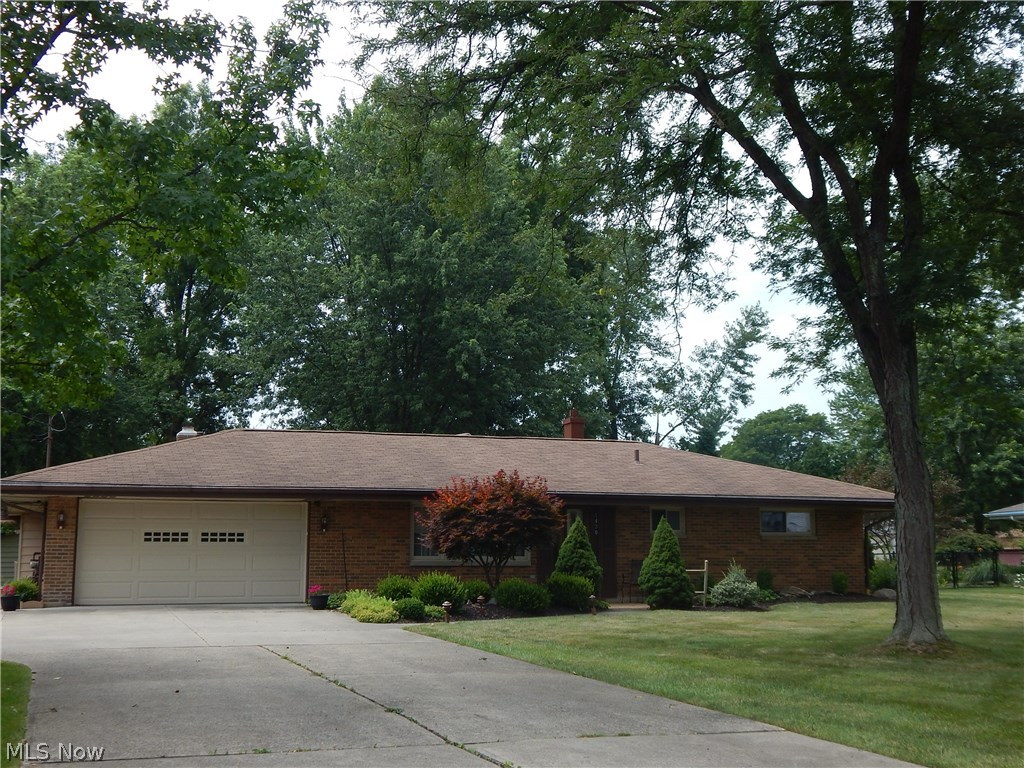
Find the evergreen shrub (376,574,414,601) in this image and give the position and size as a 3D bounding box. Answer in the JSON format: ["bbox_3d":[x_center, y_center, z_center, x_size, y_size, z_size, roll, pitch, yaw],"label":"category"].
[{"bbox_3d":[-2.336,4.149,25.839,0.833,0.593,0.850,3,-6,-19],"label":"evergreen shrub"}]

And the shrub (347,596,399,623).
[{"bbox_3d":[-2.598,4.142,23.519,0.980,0.456,0.900,3,-6,-19],"label":"shrub"}]

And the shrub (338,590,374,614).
[{"bbox_3d":[-3.025,4.207,24.747,0.720,0.452,0.700,3,-6,-19],"label":"shrub"}]

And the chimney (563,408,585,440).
[{"bbox_3d":[1.723,1.204,35.138,0.430,1.030,0.530,3,-6,-19],"label":"chimney"}]

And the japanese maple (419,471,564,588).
[{"bbox_3d":[-0.425,3.153,26.387,3.029,2.740,2.900,1,-6,0],"label":"japanese maple"}]

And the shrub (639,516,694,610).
[{"bbox_3d":[3.308,3.789,27.232,1.199,1.931,1.150,1,-6,0],"label":"shrub"}]

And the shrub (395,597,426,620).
[{"bbox_3d":[-1.897,4.160,23.652,0.614,0.413,0.580,3,-6,-19],"label":"shrub"}]

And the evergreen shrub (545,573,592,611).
[{"bbox_3d":[1.176,4.260,26.238,1.052,0.734,1.000,1,-6,0],"label":"evergreen shrub"}]

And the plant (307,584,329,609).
[{"bbox_3d":[-3.961,4.349,26.004,0.440,0.495,0.440,3,-6,-19],"label":"plant"}]

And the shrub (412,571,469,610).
[{"bbox_3d":[-1.438,4.115,25.408,1.139,0.770,1.050,1,-6,0],"label":"shrub"}]

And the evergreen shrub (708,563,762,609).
[{"bbox_3d":[4.858,4.340,27.707,1.154,0.980,1.050,1,-6,0],"label":"evergreen shrub"}]

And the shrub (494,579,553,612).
[{"bbox_3d":[0.221,4.221,25.595,1.147,0.646,1.050,1,-6,0],"label":"shrub"}]

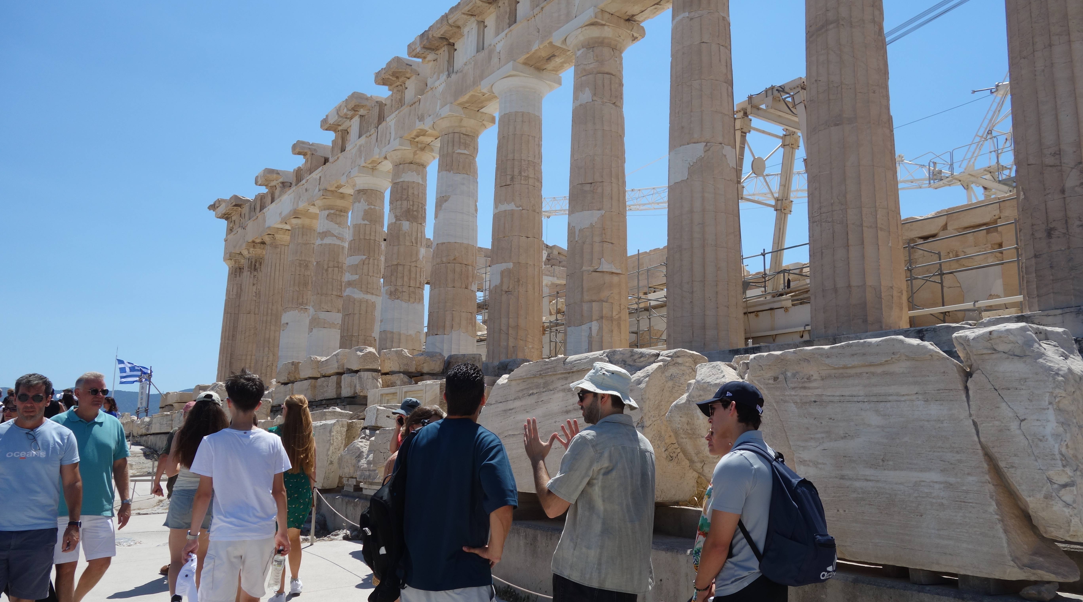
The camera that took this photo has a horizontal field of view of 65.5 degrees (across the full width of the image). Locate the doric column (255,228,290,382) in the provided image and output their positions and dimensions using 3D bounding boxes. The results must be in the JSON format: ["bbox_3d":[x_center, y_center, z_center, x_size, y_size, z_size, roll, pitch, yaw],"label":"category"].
[{"bbox_3d":[-15.637,1.000,49.334,2.020,10.430,2.020,8,-13,-34],"label":"doric column"}]

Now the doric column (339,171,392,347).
[{"bbox_3d":[-8.209,-0.947,38.972,2.020,10.430,2.020,8,-12,-34],"label":"doric column"}]

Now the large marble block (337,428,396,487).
[{"bbox_3d":[-2.213,2.137,11.671,0.750,0.820,1.150,8,-12,-34],"label":"large marble block"}]

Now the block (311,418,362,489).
[{"bbox_3d":[-3.444,2.442,13.565,0.650,1.170,1.200,8,-12,-34],"label":"block"}]

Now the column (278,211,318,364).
[{"bbox_3d":[-13.154,0.210,45.895,2.020,10.430,2.020,8,-12,-34],"label":"column"}]

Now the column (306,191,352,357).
[{"bbox_3d":[-10.692,-0.191,42.410,2.020,10.430,2.020,8,-13,-34],"label":"column"}]

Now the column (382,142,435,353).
[{"bbox_3d":[-5.747,-1.382,35.485,2.020,10.430,2.020,8,-13,-34],"label":"column"}]

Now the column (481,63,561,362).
[{"bbox_3d":[-0.791,-2.682,28.588,2.020,10.430,2.020,8,-12,-34],"label":"column"}]

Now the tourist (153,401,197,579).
[{"bbox_3d":[-3.529,1.826,8.362,0.560,1.700,0.500,8,-12,-34],"label":"tourist"}]

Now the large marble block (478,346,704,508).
[{"bbox_3d":[0.372,1.218,8.392,0.770,1.370,3.000,8,-12,-34],"label":"large marble block"}]

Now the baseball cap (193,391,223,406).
[{"bbox_3d":[-2.382,0.699,6.026,0.185,0.130,0.270,5,-11,-21],"label":"baseball cap"}]

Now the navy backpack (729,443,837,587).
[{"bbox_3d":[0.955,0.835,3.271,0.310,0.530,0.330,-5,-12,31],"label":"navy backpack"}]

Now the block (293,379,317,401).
[{"bbox_3d":[-5.986,2.403,22.161,0.550,0.530,1.220,8,-13,-34],"label":"block"}]

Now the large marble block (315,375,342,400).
[{"bbox_3d":[-4.512,1.961,18.888,0.600,0.530,1.220,8,-12,-34],"label":"large marble block"}]

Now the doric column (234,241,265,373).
[{"bbox_3d":[-18.110,1.595,52.797,2.020,10.430,2.020,8,-13,-34],"label":"doric column"}]

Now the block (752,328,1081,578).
[{"bbox_3d":[2.288,0.953,5.394,0.650,1.380,1.920,8,-12,-34],"label":"block"}]

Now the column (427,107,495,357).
[{"bbox_3d":[-3.270,-2.071,31.995,2.030,10.430,2.030,8,-12,-34],"label":"column"}]

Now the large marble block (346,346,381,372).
[{"bbox_3d":[-4.173,1.399,19.715,0.520,0.530,0.820,8,-13,-34],"label":"large marble block"}]

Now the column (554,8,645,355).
[{"bbox_3d":[1.669,-3.207,25.069,2.030,10.430,2.030,8,-12,-34],"label":"column"}]

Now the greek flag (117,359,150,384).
[{"bbox_3d":[-55.620,9.697,114.875,4.600,3.400,0.900,5,-11,-25],"label":"greek flag"}]

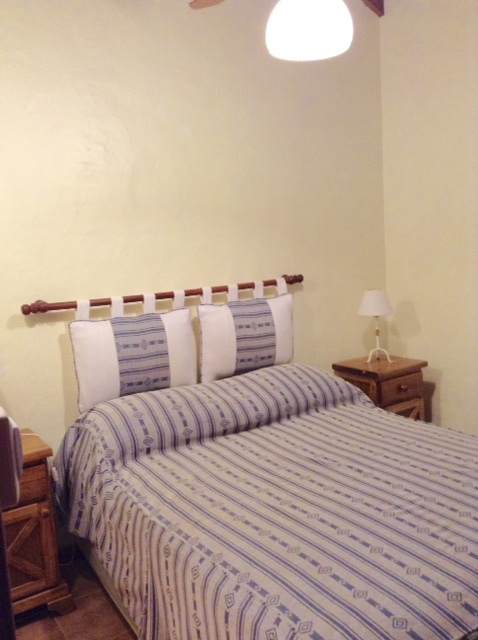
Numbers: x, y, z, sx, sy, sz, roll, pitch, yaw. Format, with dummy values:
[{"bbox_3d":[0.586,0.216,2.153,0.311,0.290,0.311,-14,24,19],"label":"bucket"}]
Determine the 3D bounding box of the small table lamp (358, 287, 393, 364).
[{"bbox_3d":[0.783,0.033,3.457,0.190,0.410,0.190,-4,7,0],"label":"small table lamp"}]

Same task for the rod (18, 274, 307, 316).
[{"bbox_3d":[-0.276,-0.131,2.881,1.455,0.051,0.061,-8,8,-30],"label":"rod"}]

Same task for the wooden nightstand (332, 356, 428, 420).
[{"bbox_3d":[0.815,0.566,3.432,0.400,0.643,0.372,-8,8,-30],"label":"wooden nightstand"}]

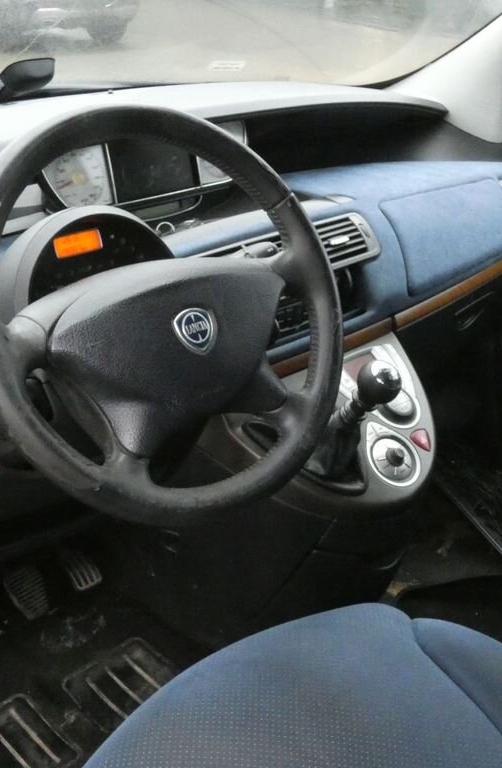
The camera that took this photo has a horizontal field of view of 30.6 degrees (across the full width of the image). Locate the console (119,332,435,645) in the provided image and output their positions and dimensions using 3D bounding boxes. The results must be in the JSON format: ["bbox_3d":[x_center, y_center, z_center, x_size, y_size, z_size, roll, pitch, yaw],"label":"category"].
[{"bbox_3d":[0.059,0.146,1.441,0.380,0.440,0.360,-22,34,-32],"label":"console"}]

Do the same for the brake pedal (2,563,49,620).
[{"bbox_3d":[-0.330,0.306,1.350,0.054,0.068,0.022,-22,-6,-32],"label":"brake pedal"}]

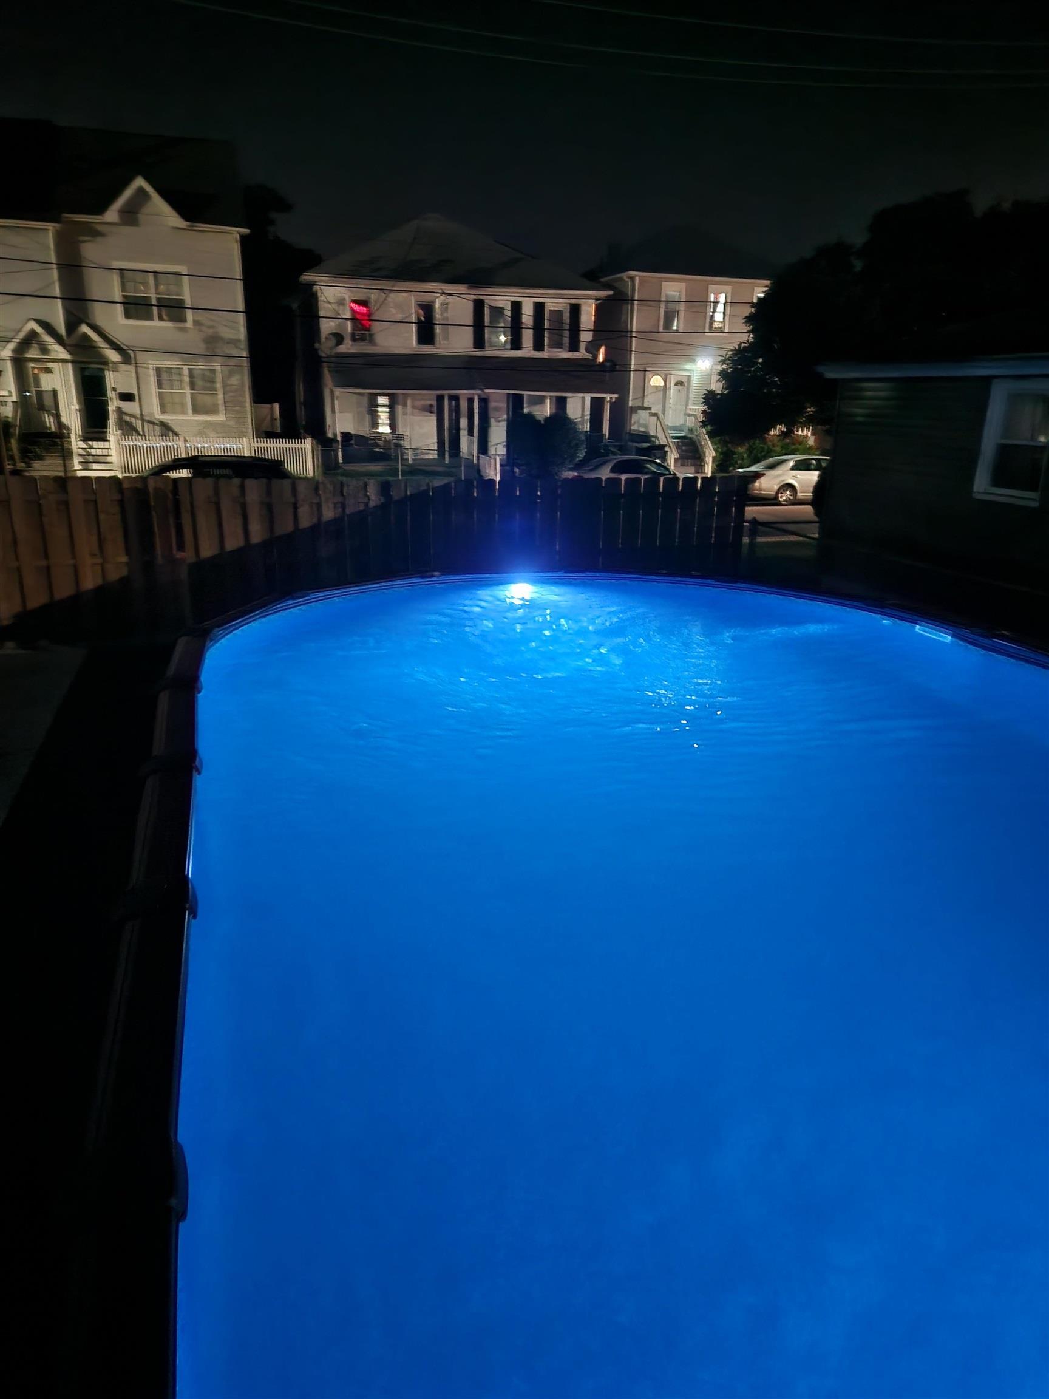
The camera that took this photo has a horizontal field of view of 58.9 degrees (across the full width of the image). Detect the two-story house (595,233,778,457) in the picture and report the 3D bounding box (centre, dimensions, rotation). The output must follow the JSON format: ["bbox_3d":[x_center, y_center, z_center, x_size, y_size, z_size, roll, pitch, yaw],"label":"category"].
[{"bbox_3d":[6.407,-15.907,41.854,8.240,9.480,11.560,-5,19,-17],"label":"two-story house"}]

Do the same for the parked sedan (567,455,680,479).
[{"bbox_3d":[3.144,-6.749,28.722,4.650,1.440,1.780,-5,19,-17],"label":"parked sedan"}]

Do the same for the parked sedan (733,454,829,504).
[{"bbox_3d":[9.260,-7.283,30.620,4.900,1.480,1.830,-5,19,-17],"label":"parked sedan"}]

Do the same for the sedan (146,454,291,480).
[{"bbox_3d":[-8.608,-5.835,25.209,4.750,1.500,1.800,-5,19,-17],"label":"sedan"}]

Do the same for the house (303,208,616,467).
[{"bbox_3d":[-3.166,-13.542,34.922,10.750,8.690,12.260,-5,19,-17],"label":"house"}]

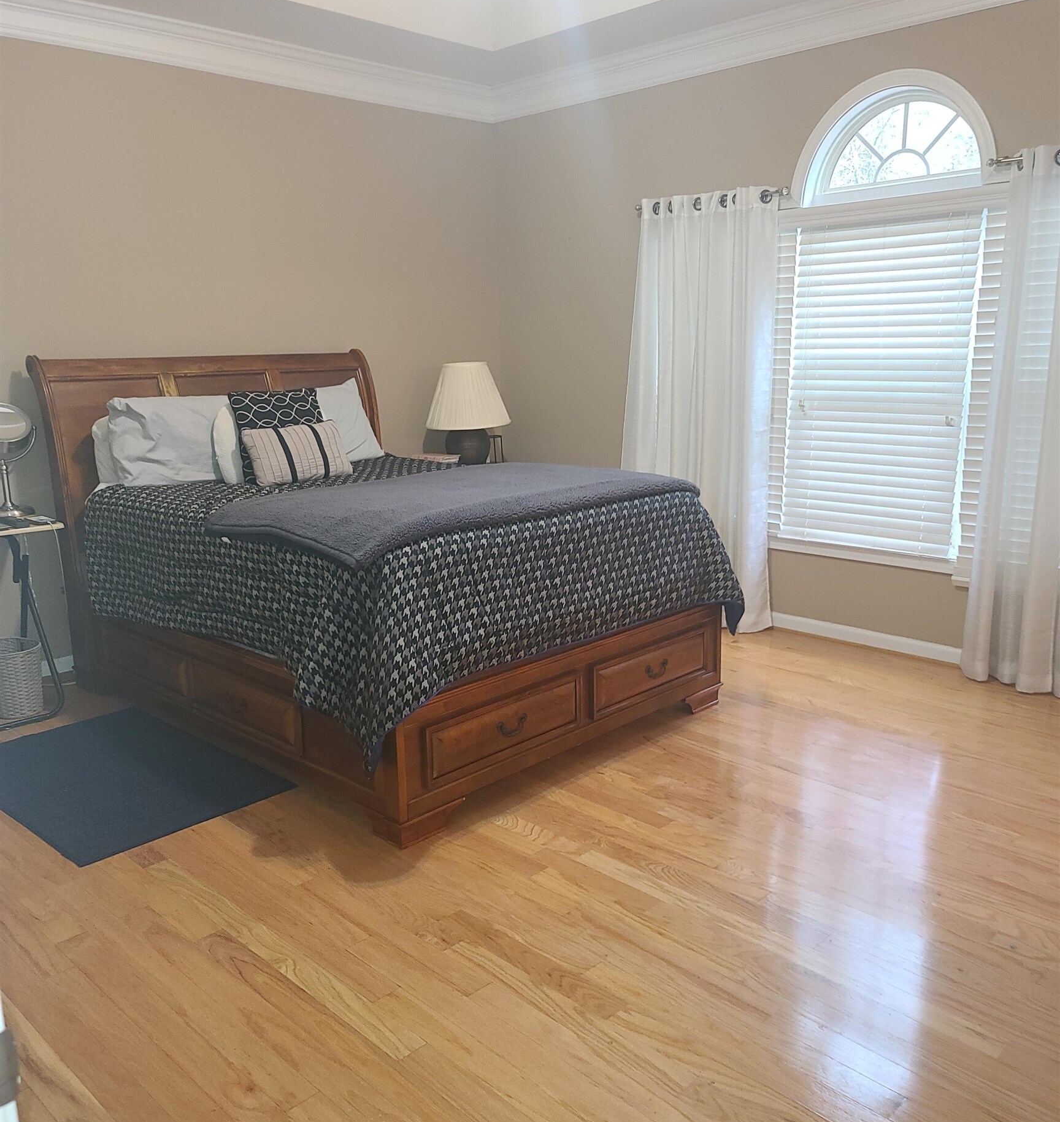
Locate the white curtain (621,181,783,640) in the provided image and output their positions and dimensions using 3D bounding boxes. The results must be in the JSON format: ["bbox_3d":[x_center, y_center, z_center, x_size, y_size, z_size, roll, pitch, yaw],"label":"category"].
[{"bbox_3d":[0.819,-0.750,5.203,0.931,2.123,0.149,11,18,44],"label":"white curtain"}]

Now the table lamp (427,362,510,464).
[{"bbox_3d":[-0.357,-0.820,5.744,0.469,0.589,0.469,-1,13,0],"label":"table lamp"}]

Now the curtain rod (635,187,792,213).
[{"bbox_3d":[0.861,-1.747,4.947,0.894,0.051,0.074,11,18,44],"label":"curtain rod"}]

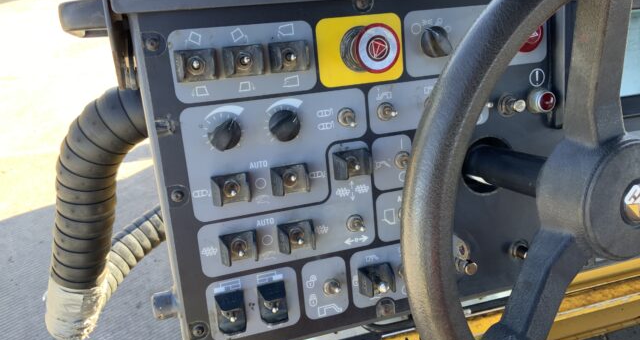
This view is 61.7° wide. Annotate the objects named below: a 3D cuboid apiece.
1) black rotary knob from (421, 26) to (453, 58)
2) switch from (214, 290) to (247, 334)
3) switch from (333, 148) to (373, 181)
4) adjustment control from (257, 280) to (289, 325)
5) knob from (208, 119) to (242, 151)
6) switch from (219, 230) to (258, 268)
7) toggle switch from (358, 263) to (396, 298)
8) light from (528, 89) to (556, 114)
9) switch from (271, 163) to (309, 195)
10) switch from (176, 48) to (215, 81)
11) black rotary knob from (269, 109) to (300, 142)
[{"bbox_3d":[0.105,-0.114,0.483,0.027,0.028,0.019,-9,15,-14],"label":"black rotary knob"},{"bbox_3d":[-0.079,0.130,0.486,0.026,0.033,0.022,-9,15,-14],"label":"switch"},{"bbox_3d":[0.031,-0.004,0.487,0.032,0.026,0.022,-9,13,-15],"label":"switch"},{"bbox_3d":[-0.041,0.123,0.491,0.026,0.034,0.022,-9,13,-15],"label":"adjustment control"},{"bbox_3d":[-0.079,-0.029,0.451,0.027,0.027,0.018,-9,15,-14],"label":"knob"},{"bbox_3d":[-0.070,0.070,0.472,0.032,0.026,0.022,-9,13,-15],"label":"switch"},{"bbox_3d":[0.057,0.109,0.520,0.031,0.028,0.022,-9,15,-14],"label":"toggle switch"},{"bbox_3d":[0.219,-0.067,0.528,0.023,0.023,0.017,-9,15,-14],"label":"light"},{"bbox_3d":[-0.025,0.010,0.473,0.032,0.026,0.022,-9,13,-15],"label":"switch"},{"bbox_3d":[-0.099,-0.084,0.431,0.032,0.026,0.022,-9,13,-15],"label":"switch"},{"bbox_3d":[-0.029,-0.037,0.463,0.027,0.027,0.018,-9,15,-14],"label":"black rotary knob"}]

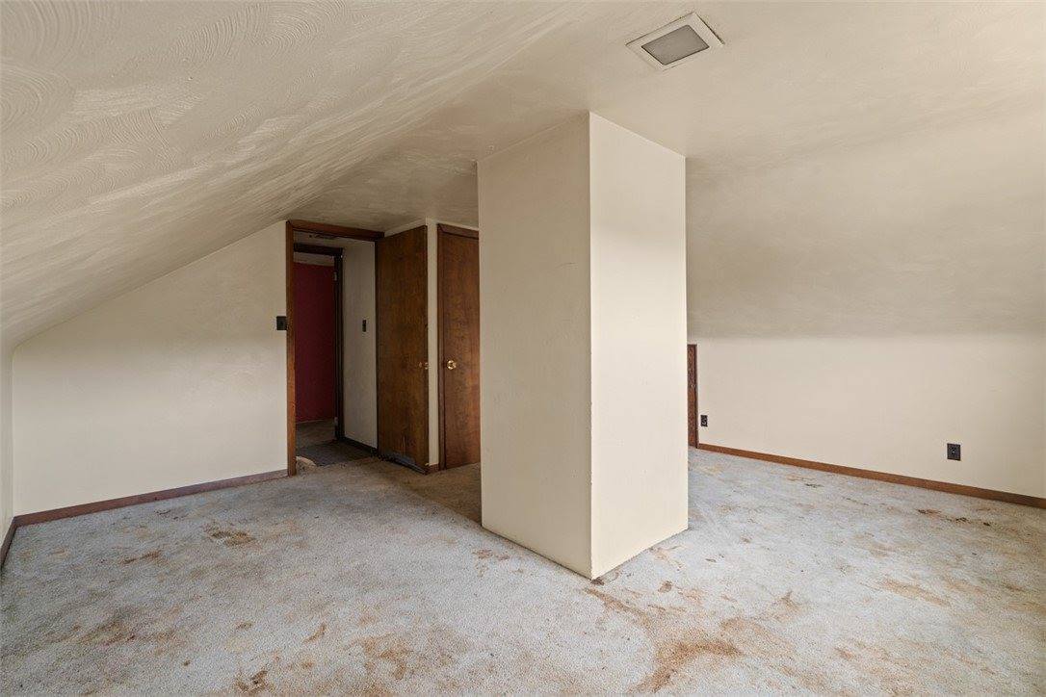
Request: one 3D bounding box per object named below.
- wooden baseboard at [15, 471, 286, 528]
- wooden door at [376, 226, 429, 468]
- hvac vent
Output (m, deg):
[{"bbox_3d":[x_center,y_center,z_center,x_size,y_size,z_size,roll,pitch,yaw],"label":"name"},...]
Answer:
[{"bbox_3d":[-2.470,1.020,3.274,1.506,0.072,0.014,-1,1,-43],"label":"wooden baseboard"},{"bbox_3d":[-1.051,0.013,4.068,0.760,2.026,0.036,0,1,43],"label":"wooden door"},{"bbox_3d":[0.534,-1.061,1.634,0.237,0.020,0.232,0,1,44],"label":"hvac vent"}]

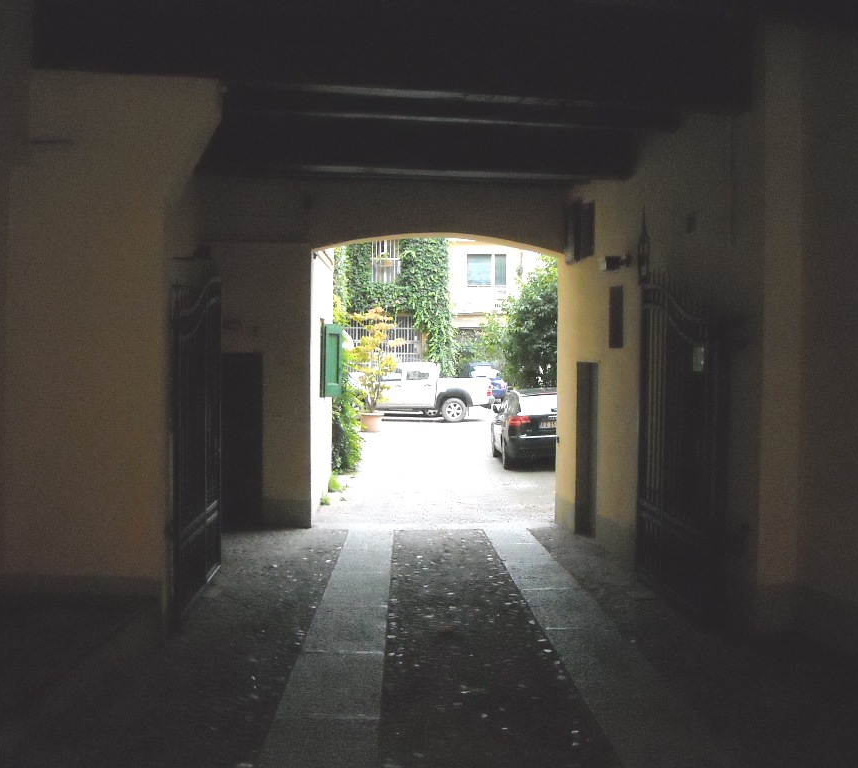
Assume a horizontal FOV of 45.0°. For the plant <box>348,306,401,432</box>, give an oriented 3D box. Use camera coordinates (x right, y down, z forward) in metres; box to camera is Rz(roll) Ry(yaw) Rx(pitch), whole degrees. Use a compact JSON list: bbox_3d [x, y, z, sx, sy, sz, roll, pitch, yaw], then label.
[{"bbox_3d":[-1.430,-0.380,27.200,1.420,3.300,1.350,1,1,0],"label":"plant"}]

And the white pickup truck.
[{"bbox_3d":[-0.600,0.250,31.800,5.150,1.800,1.820,1,1,0],"label":"white pickup truck"}]

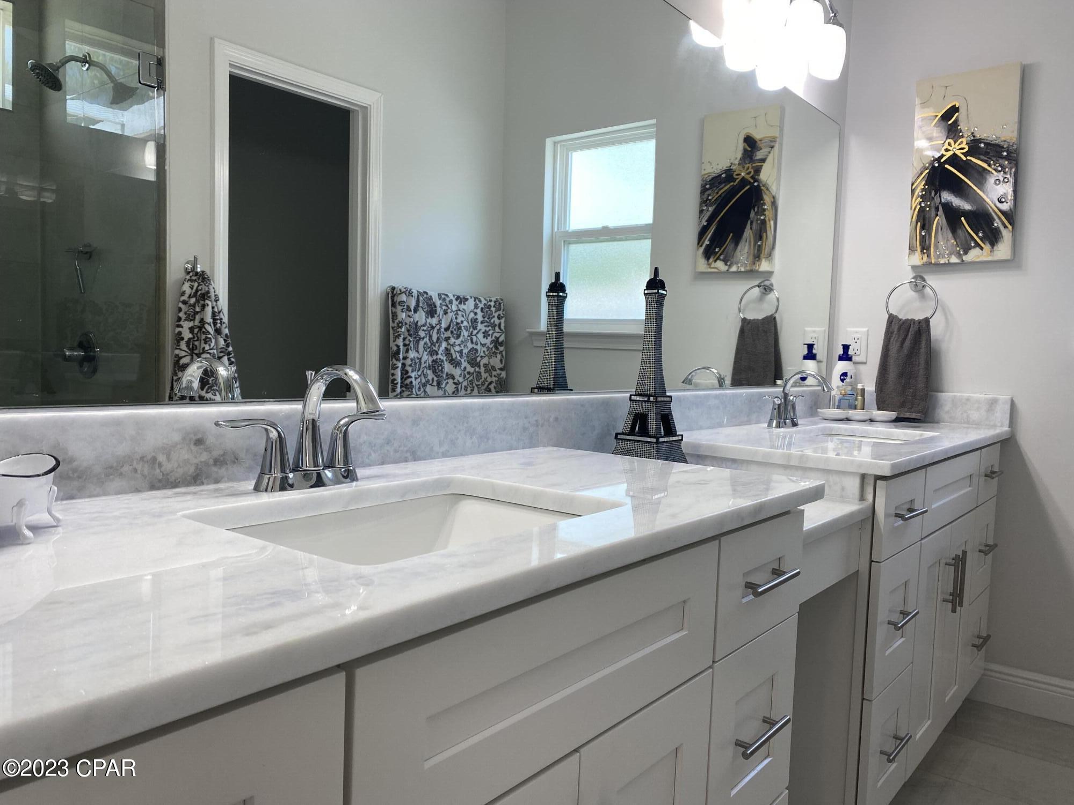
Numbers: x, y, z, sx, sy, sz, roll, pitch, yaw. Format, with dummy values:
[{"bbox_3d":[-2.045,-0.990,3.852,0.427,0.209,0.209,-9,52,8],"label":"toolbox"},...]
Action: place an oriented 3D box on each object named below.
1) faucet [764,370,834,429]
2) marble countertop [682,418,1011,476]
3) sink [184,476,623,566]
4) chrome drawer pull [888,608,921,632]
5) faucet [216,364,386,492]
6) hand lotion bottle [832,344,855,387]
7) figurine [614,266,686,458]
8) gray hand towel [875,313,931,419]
[{"bbox_3d":[0.767,-0.010,2.330,0.187,0.169,0.268,5,4,39],"label":"faucet"},{"bbox_3d":[0.874,0.098,2.260,0.585,0.032,1.310,5,4,39],"label":"marble countertop"},{"bbox_3d":[-0.142,0.210,0.968,0.330,0.160,0.460,5,4,39],"label":"sink"},{"bbox_3d":[0.802,0.473,1.767,0.036,0.012,0.158,5,4,39],"label":"chrome drawer pull"},{"bbox_3d":[-0.264,0.033,1.059,0.187,0.168,0.268,5,4,39],"label":"faucet"},{"bbox_3d":[1.079,-0.077,2.838,0.086,0.256,0.058,3,4,17],"label":"hand lotion bottle"},{"bbox_3d":[0.242,-0.046,1.698,0.145,0.472,0.145,5,4,39],"label":"figurine"},{"bbox_3d":[1.236,-0.124,2.725,0.175,0.357,0.060,5,4,39],"label":"gray hand towel"}]

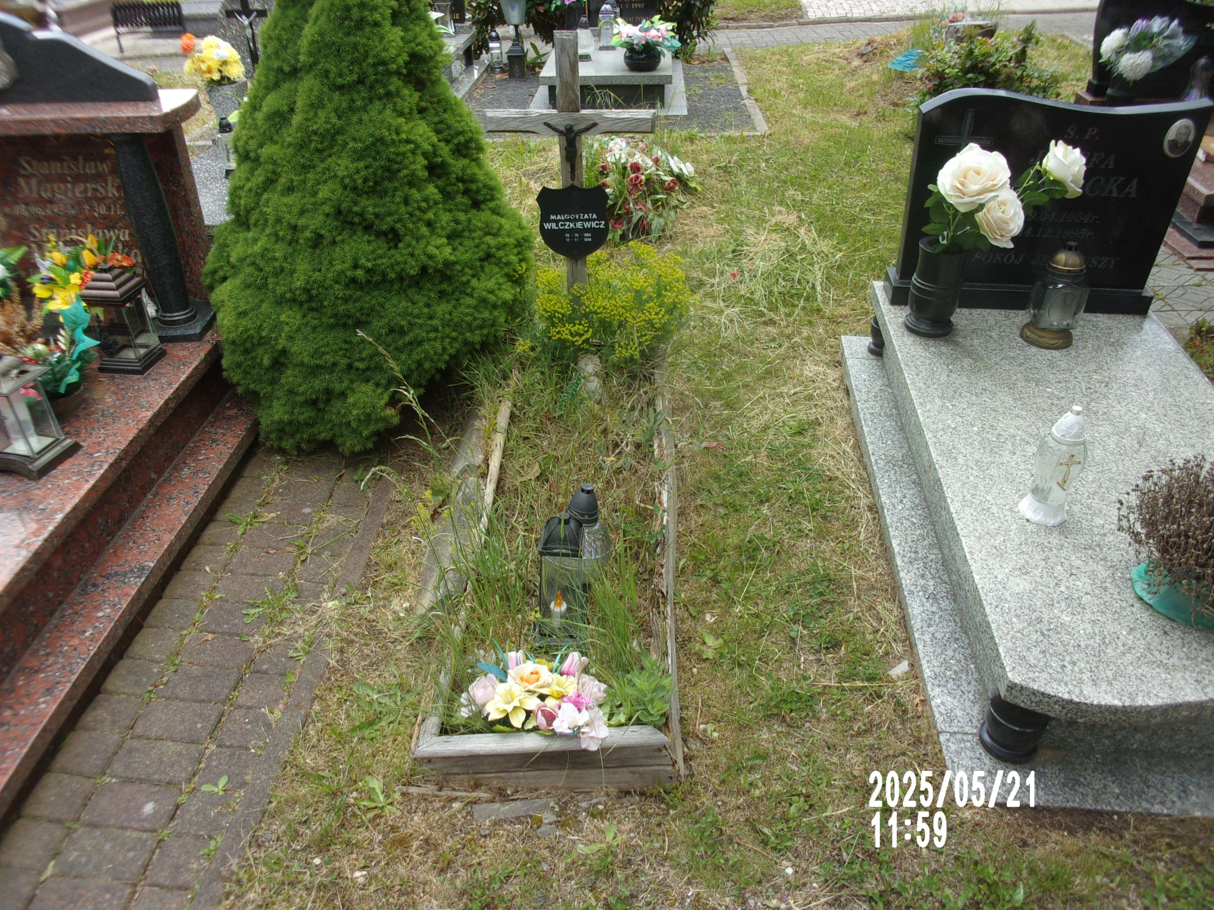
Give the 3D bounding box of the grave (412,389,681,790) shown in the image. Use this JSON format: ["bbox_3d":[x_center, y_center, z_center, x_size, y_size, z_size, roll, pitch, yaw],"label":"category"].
[{"bbox_3d":[-0.100,0.139,2.922,0.555,0.155,1.980,1,32,2],"label":"grave"}]

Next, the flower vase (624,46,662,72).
[{"bbox_3d":[0.264,-2.934,7.252,0.275,0.150,0.275,0,32,0],"label":"flower vase"}]

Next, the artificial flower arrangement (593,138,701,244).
[{"bbox_3d":[0.190,-1.428,5.198,0.580,0.420,0.460,0,32,0],"label":"artificial flower arrangement"}]

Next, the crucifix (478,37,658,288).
[{"bbox_3d":[-0.117,-0.936,3.679,0.615,1.185,0.110,-1,32,2],"label":"crucifix"}]

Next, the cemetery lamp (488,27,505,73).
[{"bbox_3d":[-0.972,-3.541,8.619,0.125,0.345,0.125,0,32,0],"label":"cemetery lamp"}]

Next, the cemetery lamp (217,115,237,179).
[{"bbox_3d":[-1.833,-1.485,4.753,0.088,0.285,0.088,0,32,0],"label":"cemetery lamp"}]

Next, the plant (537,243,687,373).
[{"bbox_3d":[0.020,-0.610,3.916,0.580,0.380,0.480,0,32,0],"label":"plant"}]

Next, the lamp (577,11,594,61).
[{"bbox_3d":[-0.176,-3.188,7.495,0.165,0.325,0.165,0,32,0],"label":"lamp"}]

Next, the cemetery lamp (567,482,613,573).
[{"bbox_3d":[-0.063,0.229,2.536,0.165,0.350,0.165,4,32,-3],"label":"cemetery lamp"}]

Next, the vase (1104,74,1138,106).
[{"bbox_3d":[3.010,-2.102,5.733,0.175,0.260,0.175,0,32,0],"label":"vase"}]

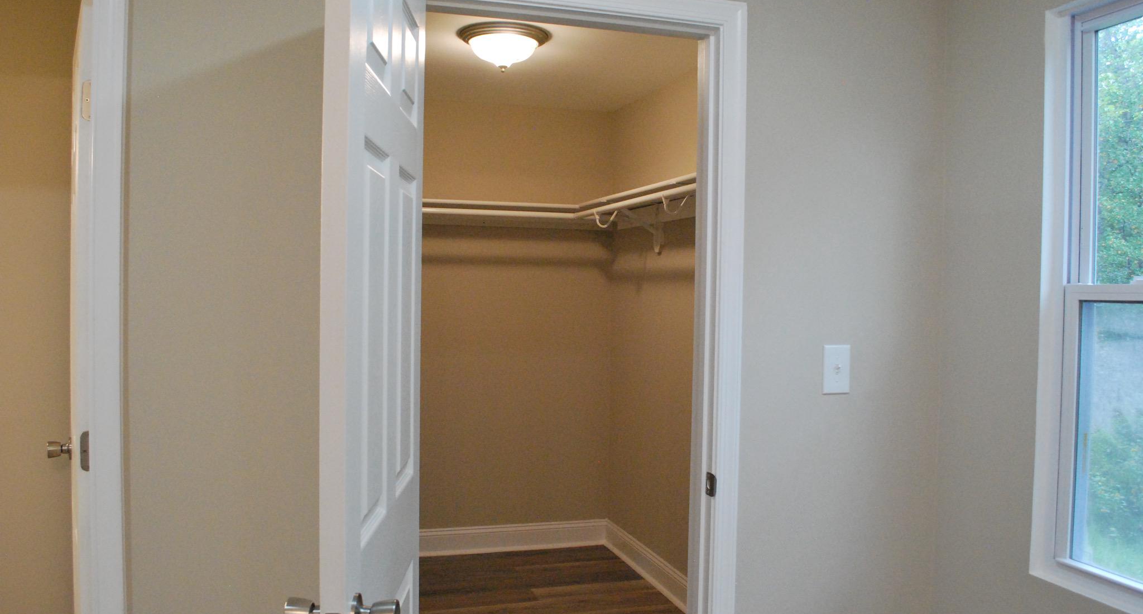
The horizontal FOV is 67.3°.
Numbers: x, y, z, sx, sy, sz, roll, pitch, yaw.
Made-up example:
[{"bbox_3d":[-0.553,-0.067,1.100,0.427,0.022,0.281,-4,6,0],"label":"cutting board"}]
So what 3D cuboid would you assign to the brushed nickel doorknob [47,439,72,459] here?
[{"bbox_3d":[-1.426,0.396,2.389,0.061,0.062,0.062,0,2,-32],"label":"brushed nickel doorknob"}]

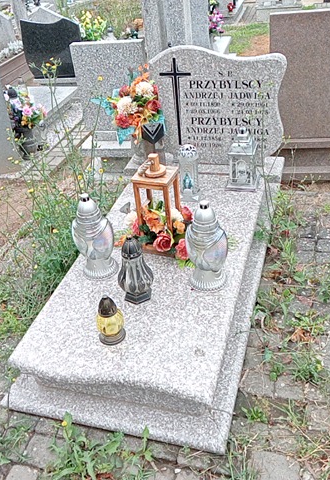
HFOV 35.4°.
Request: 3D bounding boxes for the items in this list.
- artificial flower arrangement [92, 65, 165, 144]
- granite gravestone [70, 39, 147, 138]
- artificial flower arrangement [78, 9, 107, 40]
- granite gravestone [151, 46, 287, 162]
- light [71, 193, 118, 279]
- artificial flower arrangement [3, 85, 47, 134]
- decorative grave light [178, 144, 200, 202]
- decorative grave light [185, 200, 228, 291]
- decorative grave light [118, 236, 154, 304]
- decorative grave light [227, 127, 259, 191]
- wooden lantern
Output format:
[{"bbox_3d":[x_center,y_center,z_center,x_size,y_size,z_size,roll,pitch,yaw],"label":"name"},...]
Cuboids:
[{"bbox_3d":[-0.192,-0.716,2.757,0.381,0.405,0.267,6,37,15],"label":"artificial flower arrangement"},{"bbox_3d":[-0.335,-1.016,3.549,0.526,0.680,0.097,6,37,15],"label":"granite gravestone"},{"bbox_3d":[-0.863,-2.542,6.165,0.350,0.370,0.330,3,33,16],"label":"artificial flower arrangement"},{"bbox_3d":[0.231,-0.735,2.835,0.851,0.669,0.089,6,37,15],"label":"granite gravestone"},{"bbox_3d":[-0.296,-0.026,2.195,0.172,0.384,0.172,6,37,15],"label":"light"},{"bbox_3d":[-1.091,-1.021,4.049,0.320,0.340,0.300,3,33,16],"label":"artificial flower arrangement"},{"bbox_3d":[0.122,-0.350,2.673,0.107,0.293,0.107,2,36,10],"label":"decorative grave light"},{"bbox_3d":[0.170,0.011,2.080,0.172,0.382,0.172,6,37,15],"label":"decorative grave light"},{"bbox_3d":[-0.130,0.115,2.147,0.142,0.298,0.142,3,33,16],"label":"decorative grave light"},{"bbox_3d":[0.416,-0.438,2.729,0.159,0.324,0.159,4,36,13],"label":"decorative grave light"},{"bbox_3d":[-0.022,-0.178,2.426,0.175,0.479,0.170,8,35,24],"label":"wooden lantern"}]

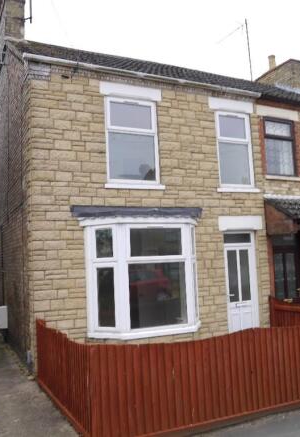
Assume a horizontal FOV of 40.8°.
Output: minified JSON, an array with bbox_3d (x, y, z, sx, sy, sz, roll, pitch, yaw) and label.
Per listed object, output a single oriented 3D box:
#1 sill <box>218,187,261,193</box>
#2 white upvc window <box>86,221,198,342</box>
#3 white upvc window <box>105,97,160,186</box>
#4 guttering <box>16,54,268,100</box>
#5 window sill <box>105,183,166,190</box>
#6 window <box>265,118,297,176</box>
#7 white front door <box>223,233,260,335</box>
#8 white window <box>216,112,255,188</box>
[{"bbox_3d":[1.815,-0.563,8.334,1.090,0.080,0.140,0,-6,-26],"label":"sill"},{"bbox_3d":[0.044,1.018,6.993,2.200,1.900,0.620,0,-6,-25],"label":"white upvc window"},{"bbox_3d":[-0.319,-1.436,7.494,1.030,1.610,0.100,0,-6,-25],"label":"white upvc window"},{"bbox_3d":[0.161,-2.669,7.706,4.951,0.100,0.120,0,-6,-25],"label":"guttering"},{"bbox_3d":[-0.270,-0.556,7.317,1.180,0.080,0.140,0,-6,-26],"label":"window sill"},{"bbox_3d":[2.903,-1.588,9.024,0.890,1.300,0.100,0,-6,-25],"label":"window"},{"bbox_3d":[1.852,1.349,8.182,0.840,2.156,0.100,0,-6,-25],"label":"white front door"},{"bbox_3d":[1.754,-1.423,8.460,0.900,1.610,0.090,0,-6,-26],"label":"white window"}]

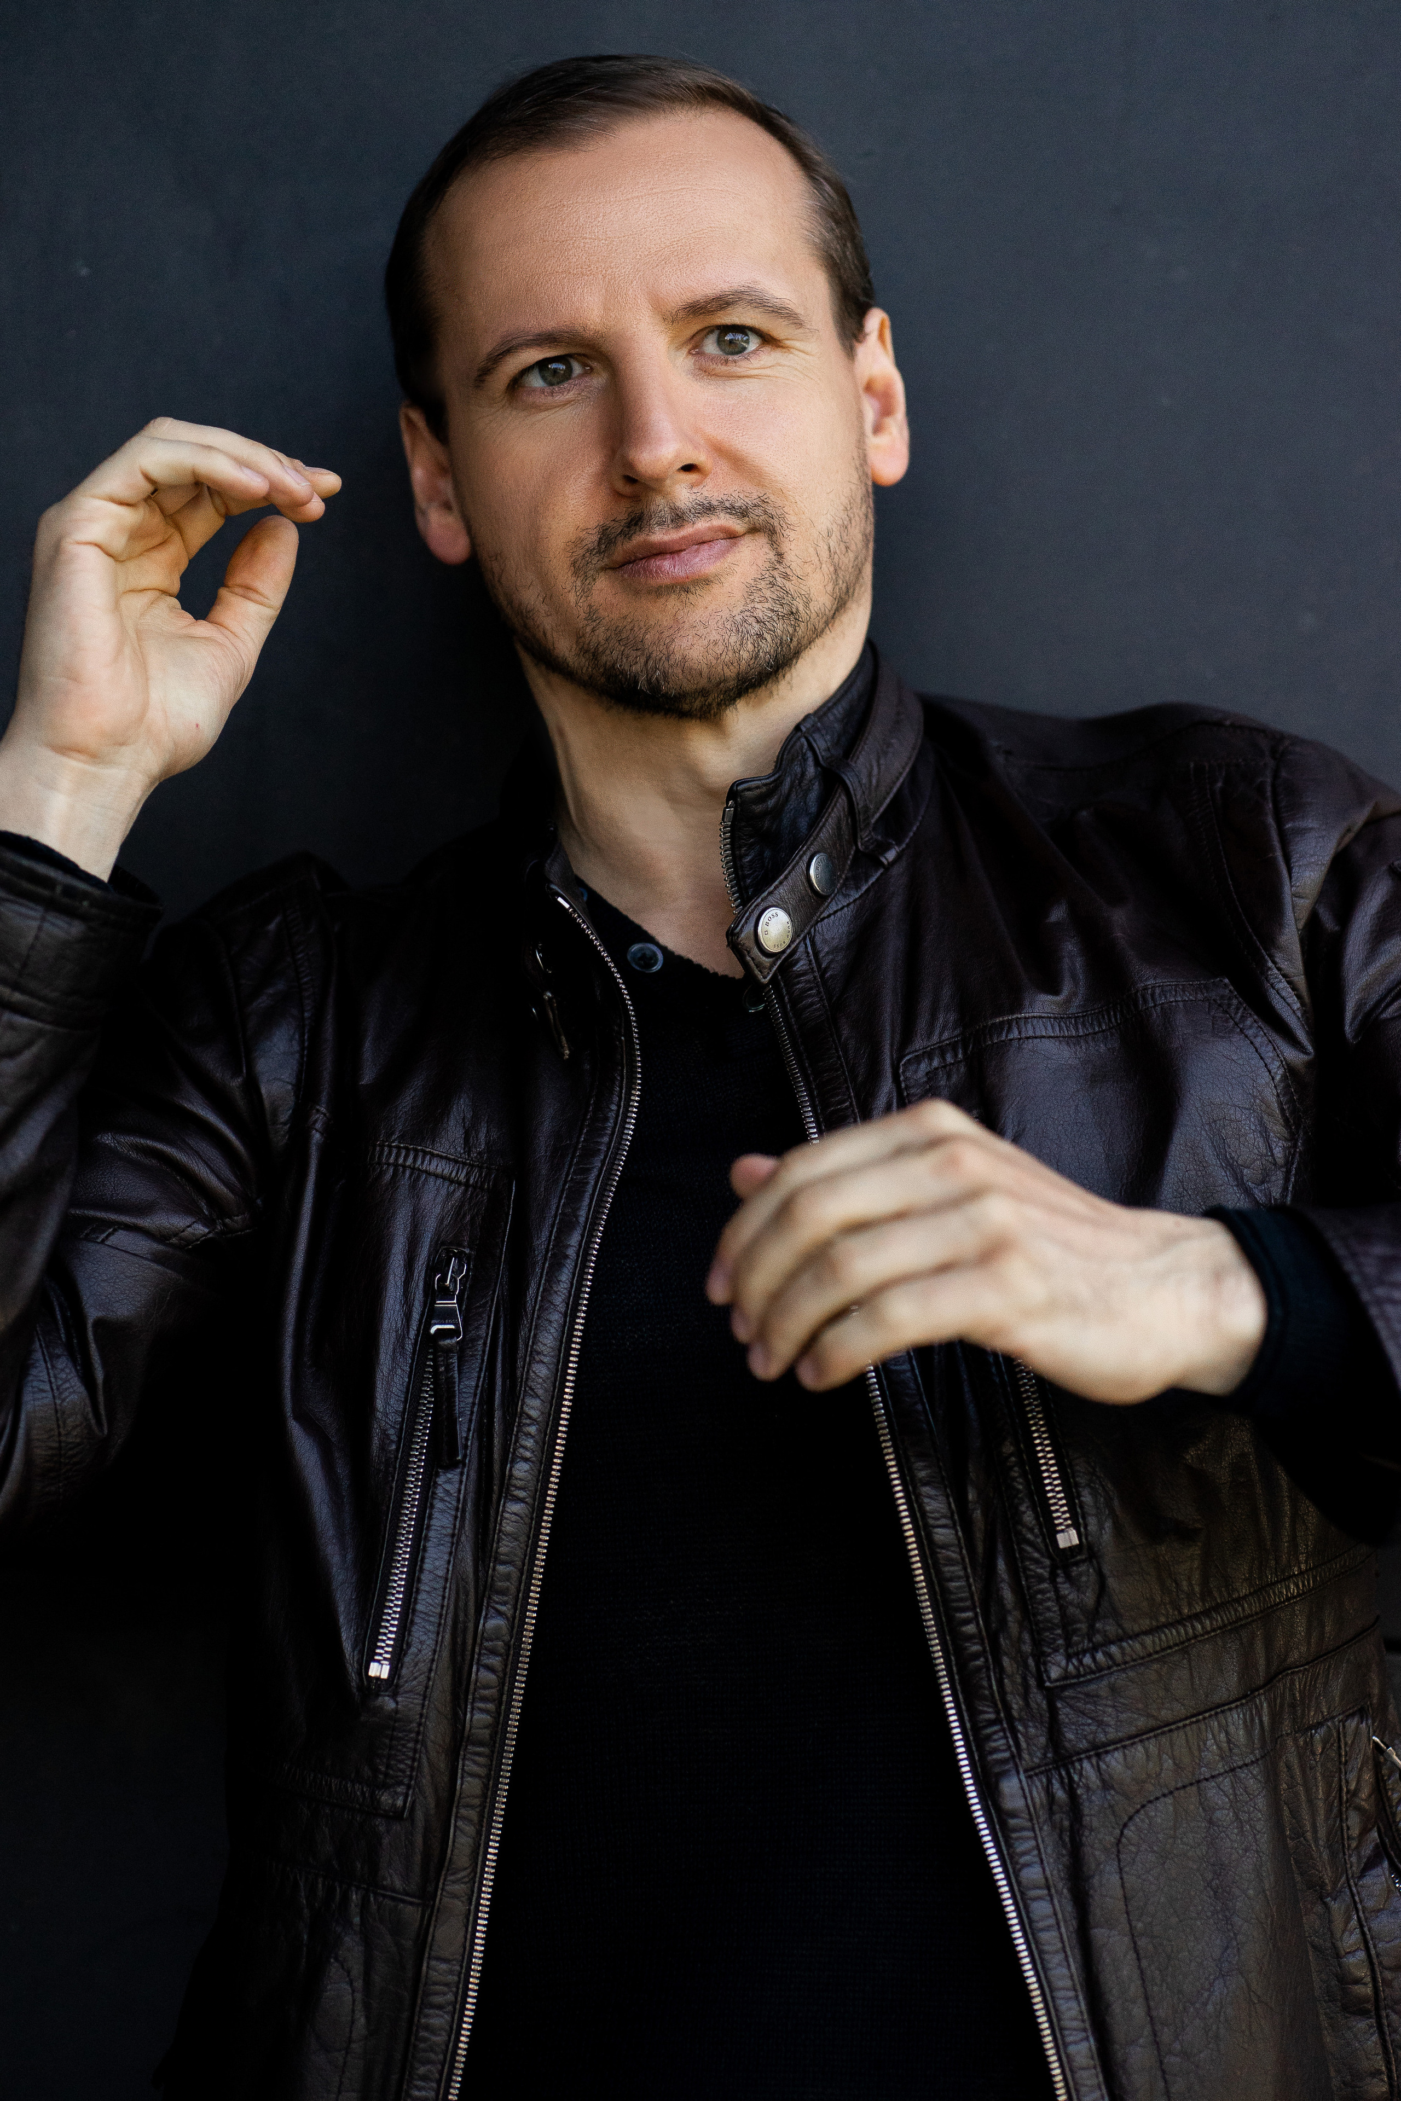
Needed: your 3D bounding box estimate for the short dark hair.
[{"bbox_3d":[-0.025,-0.276,1.825,0.174,0.180,0.185,-10,0,2],"label":"short dark hair"}]

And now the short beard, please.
[{"bbox_3d":[-0.007,-0.159,1.757,0.145,0.080,0.095,-10,0,2],"label":"short beard"}]

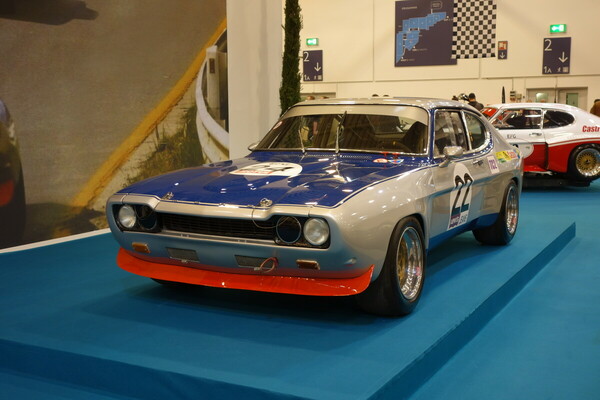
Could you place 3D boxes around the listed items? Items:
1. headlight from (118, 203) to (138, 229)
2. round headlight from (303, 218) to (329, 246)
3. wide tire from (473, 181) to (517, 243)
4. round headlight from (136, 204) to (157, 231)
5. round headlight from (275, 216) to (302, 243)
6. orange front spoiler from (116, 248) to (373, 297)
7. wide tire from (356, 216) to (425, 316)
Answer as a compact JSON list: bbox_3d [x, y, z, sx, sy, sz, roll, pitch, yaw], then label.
[{"bbox_3d":[-0.974,0.096,4.199,0.143,0.143,0.080,3,7,28],"label":"headlight"},{"bbox_3d":[0.092,0.155,3.628,0.143,0.143,0.080,3,7,28],"label":"round headlight"},{"bbox_3d":[1.705,0.088,6.353,0.290,0.592,0.592,3,7,28],"label":"wide tire"},{"bbox_3d":[-0.839,0.103,4.127,0.143,0.143,0.080,3,7,28],"label":"round headlight"},{"bbox_3d":[-0.043,0.148,3.701,0.143,0.143,0.080,3,7,28],"label":"round headlight"},{"bbox_3d":[-0.402,0.375,4.013,1.610,0.140,0.370,3,7,28],"label":"orange front spoiler"},{"bbox_3d":[0.497,0.356,4.112,0.280,0.568,0.568,3,7,28],"label":"wide tire"}]

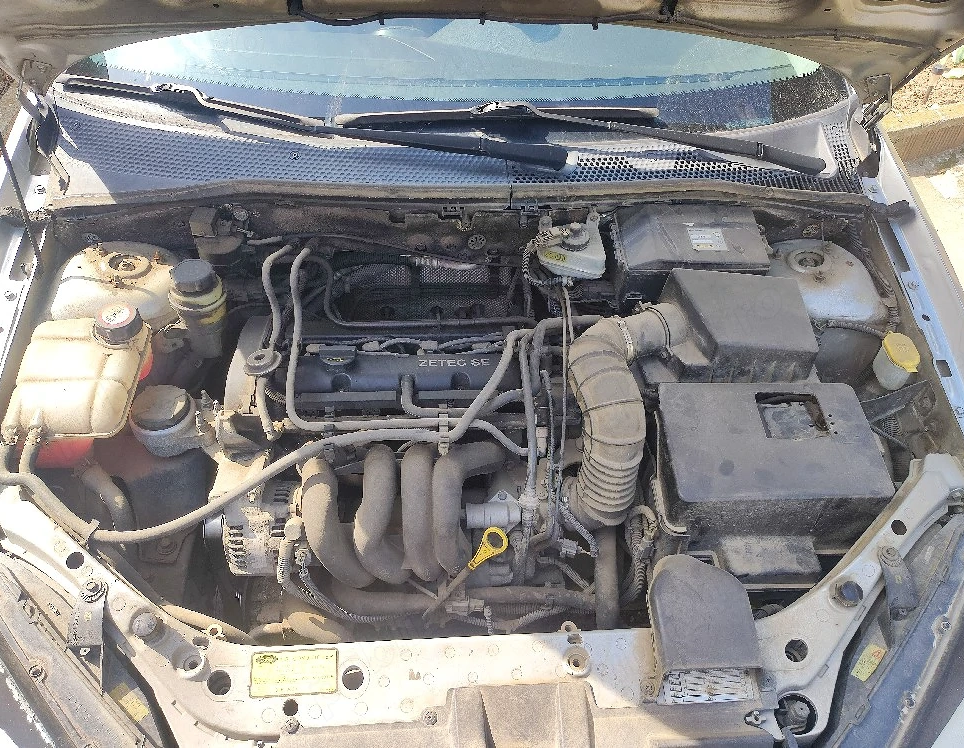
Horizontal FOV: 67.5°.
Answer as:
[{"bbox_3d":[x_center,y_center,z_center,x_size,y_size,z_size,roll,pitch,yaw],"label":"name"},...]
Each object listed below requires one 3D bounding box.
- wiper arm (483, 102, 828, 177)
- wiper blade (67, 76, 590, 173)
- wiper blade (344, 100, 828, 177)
[{"bbox_3d":[0.296,-0.411,1.244,0.589,0.050,0.050,12,48,4],"label":"wiper arm"},{"bbox_3d":[-0.294,-0.433,1.229,0.897,0.048,0.055,10,48,4],"label":"wiper blade"},{"bbox_3d":[0.153,-0.390,1.177,0.765,0.060,0.085,4,47,3],"label":"wiper blade"}]

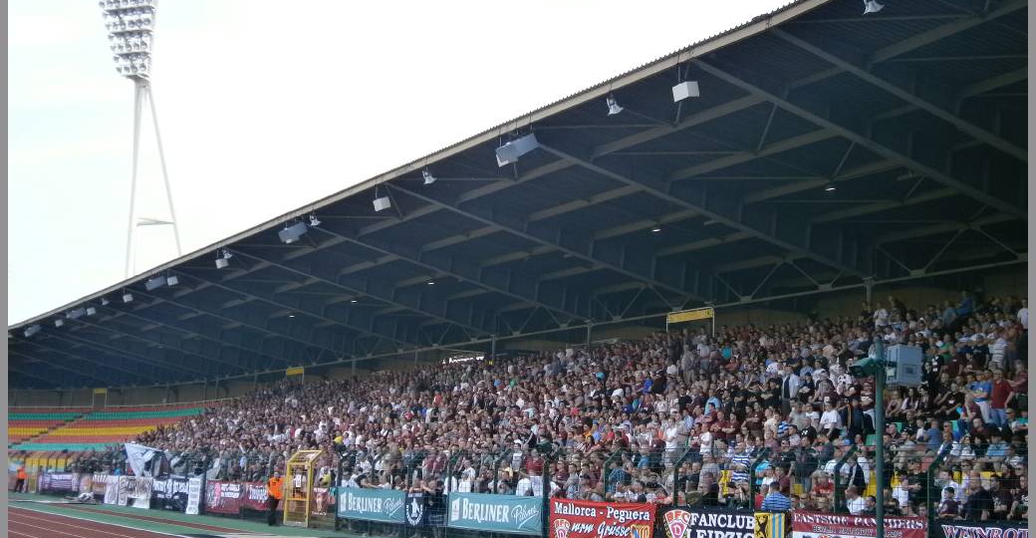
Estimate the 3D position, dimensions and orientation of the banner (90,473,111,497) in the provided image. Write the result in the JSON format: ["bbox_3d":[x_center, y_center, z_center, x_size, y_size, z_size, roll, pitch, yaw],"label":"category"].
[{"bbox_3d":[-21.242,10.963,71.634,0.060,1.150,3.000,6,-10,-29],"label":"banner"}]

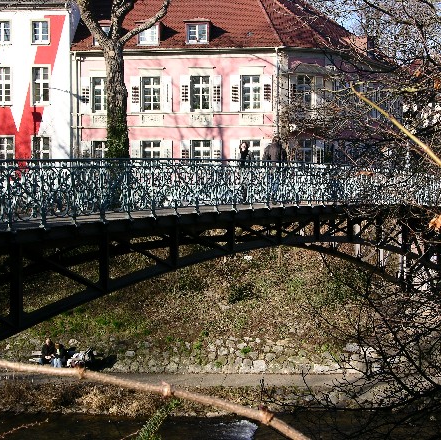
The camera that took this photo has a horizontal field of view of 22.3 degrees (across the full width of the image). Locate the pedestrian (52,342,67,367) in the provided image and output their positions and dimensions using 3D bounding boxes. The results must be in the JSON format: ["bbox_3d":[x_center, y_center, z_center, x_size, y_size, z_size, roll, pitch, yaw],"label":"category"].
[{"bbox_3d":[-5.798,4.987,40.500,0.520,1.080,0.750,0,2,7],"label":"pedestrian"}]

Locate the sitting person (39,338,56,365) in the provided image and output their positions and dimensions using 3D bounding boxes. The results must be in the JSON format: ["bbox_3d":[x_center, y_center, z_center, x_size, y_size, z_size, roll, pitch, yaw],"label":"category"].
[{"bbox_3d":[-6.243,4.897,40.500,0.570,1.180,0.800,0,2,3],"label":"sitting person"}]

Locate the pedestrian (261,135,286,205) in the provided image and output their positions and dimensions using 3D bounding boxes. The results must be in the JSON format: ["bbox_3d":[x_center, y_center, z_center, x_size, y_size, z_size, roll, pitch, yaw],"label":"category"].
[{"bbox_3d":[1.422,-1.292,29.200,0.600,1.770,0.400,1,2,24],"label":"pedestrian"}]

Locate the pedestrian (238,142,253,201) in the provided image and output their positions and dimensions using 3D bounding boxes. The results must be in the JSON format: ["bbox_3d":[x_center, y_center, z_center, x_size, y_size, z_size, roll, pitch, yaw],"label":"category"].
[{"bbox_3d":[0.655,-1.269,29.900,0.480,1.660,0.400,1,2,25],"label":"pedestrian"}]

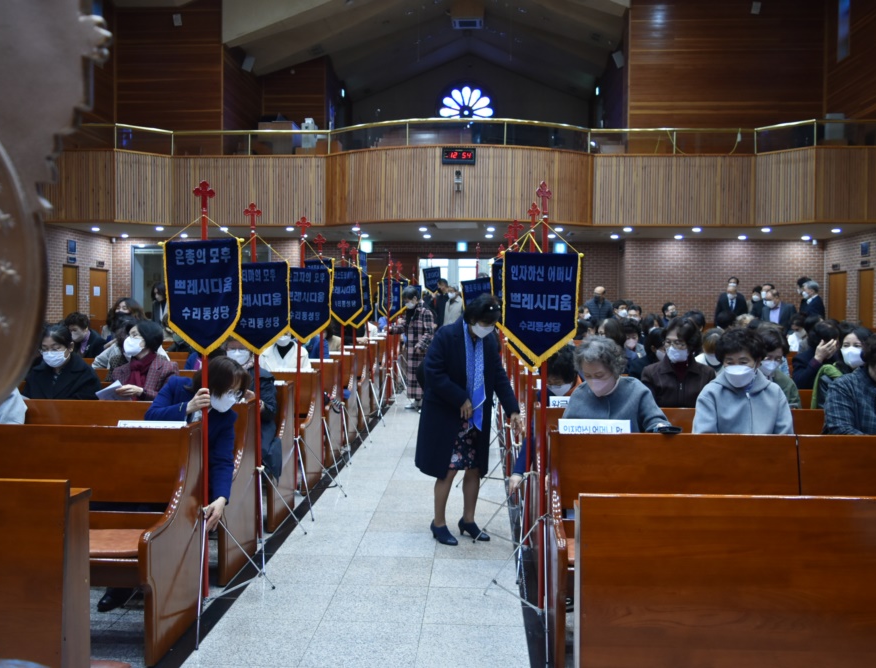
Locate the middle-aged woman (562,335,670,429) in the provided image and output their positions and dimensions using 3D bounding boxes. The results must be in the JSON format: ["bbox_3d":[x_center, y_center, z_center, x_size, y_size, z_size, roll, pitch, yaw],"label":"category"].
[{"bbox_3d":[0.901,0.652,3.831,0.560,1.240,0.780,0,3,3],"label":"middle-aged woman"}]

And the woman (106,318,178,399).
[{"bbox_3d":[-1.953,0.578,4.877,0.500,1.290,0.720,1,3,21],"label":"woman"}]

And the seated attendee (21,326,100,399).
[{"bbox_3d":[-2.348,0.578,4.654,0.500,1.280,0.740,0,3,3],"label":"seated attendee"}]

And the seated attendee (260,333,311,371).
[{"bbox_3d":[-1.311,0.497,6.429,0.480,1.280,0.740,0,3,3],"label":"seated attendee"}]

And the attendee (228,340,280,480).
[{"bbox_3d":[-1.208,0.580,4.613,0.520,1.280,0.760,0,3,-3],"label":"attendee"}]

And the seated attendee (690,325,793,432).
[{"bbox_3d":[1.426,0.631,3.491,0.500,1.280,0.740,0,3,3],"label":"seated attendee"}]

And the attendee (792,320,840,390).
[{"bbox_3d":[2.820,0.554,5.505,0.520,1.280,0.720,-1,3,-19],"label":"attendee"}]

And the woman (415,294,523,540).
[{"bbox_3d":[0.189,0.501,4.495,0.620,1.480,0.500,-2,3,-32],"label":"woman"}]

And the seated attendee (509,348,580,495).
[{"bbox_3d":[0.685,0.644,4.303,0.580,1.180,0.750,1,3,11],"label":"seated attendee"}]

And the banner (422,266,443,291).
[{"bbox_3d":[-0.105,-1.074,15.200,0.355,0.530,0.040,-4,3,3],"label":"banner"}]

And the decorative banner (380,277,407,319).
[{"bbox_3d":[-0.652,-0.501,10.640,0.350,0.550,0.060,0,3,3],"label":"decorative banner"}]

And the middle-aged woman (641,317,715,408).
[{"bbox_3d":[1.533,0.587,4.685,0.500,1.290,0.720,0,3,3],"label":"middle-aged woman"}]

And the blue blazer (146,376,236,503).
[{"bbox_3d":[-1.251,0.517,3.823,0.480,0.630,0.420,-1,3,-15],"label":"blue blazer"}]

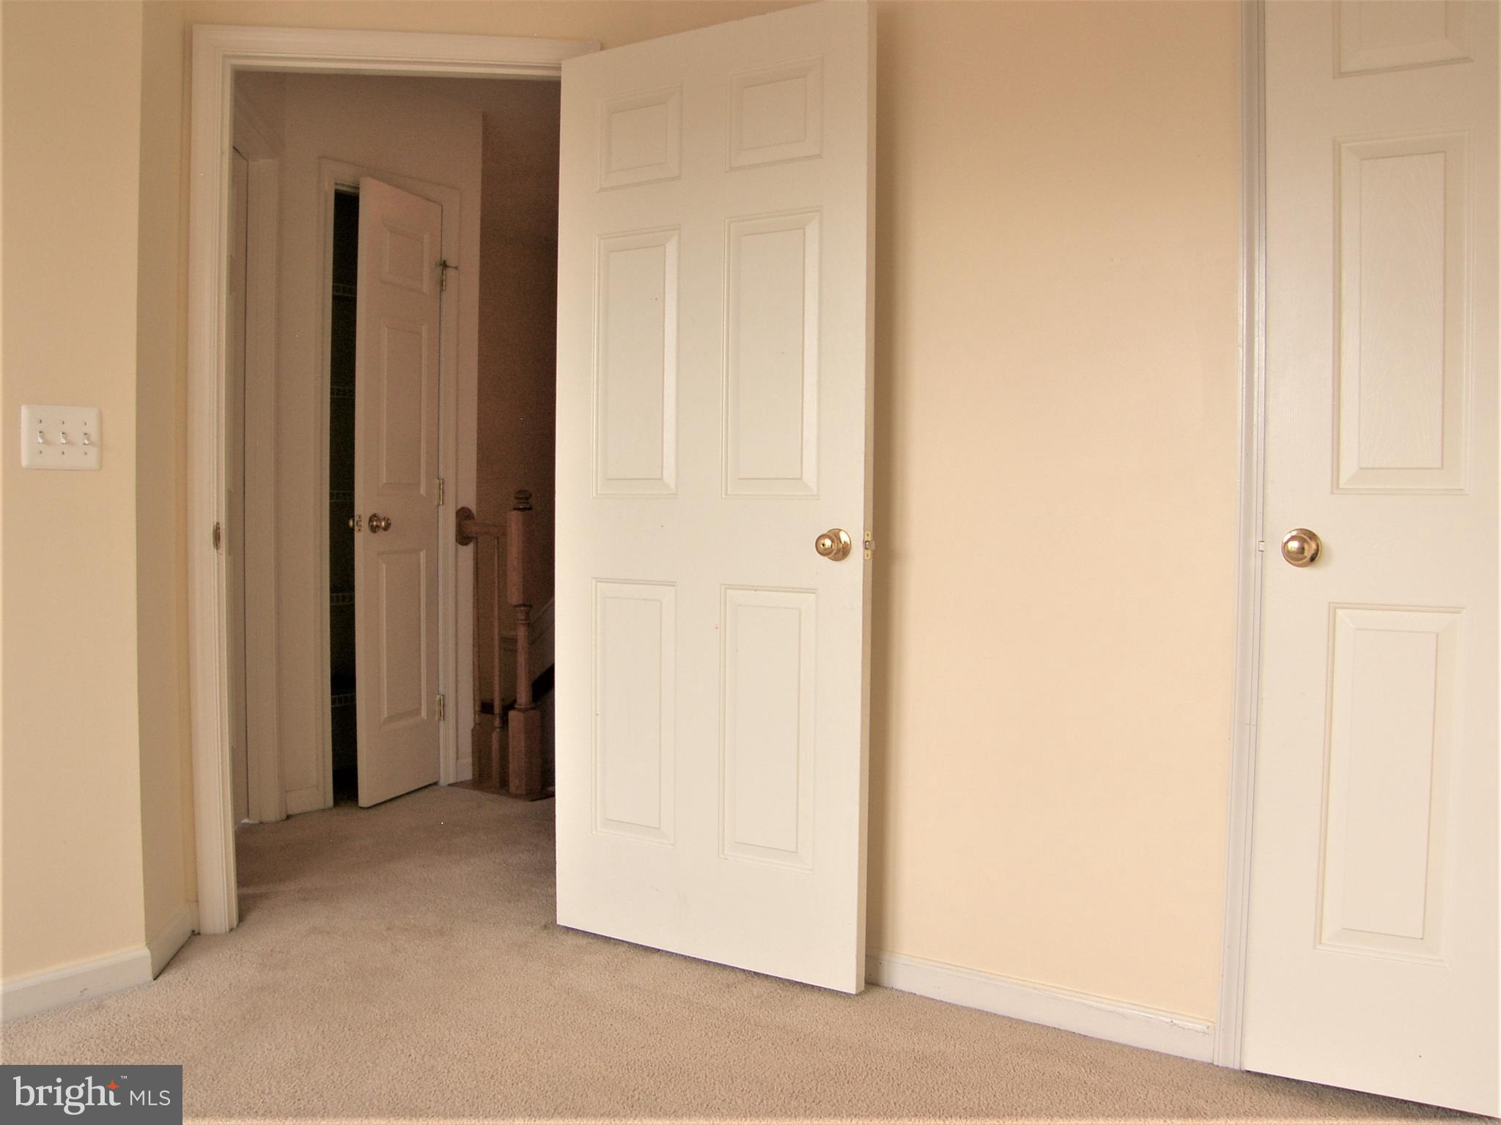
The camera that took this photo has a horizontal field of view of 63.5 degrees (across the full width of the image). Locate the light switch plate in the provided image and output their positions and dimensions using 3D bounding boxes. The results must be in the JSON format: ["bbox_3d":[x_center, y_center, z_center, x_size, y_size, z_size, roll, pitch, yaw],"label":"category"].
[{"bbox_3d":[-1.320,-0.240,2.325,0.014,0.120,0.162,2,3,36],"label":"light switch plate"}]

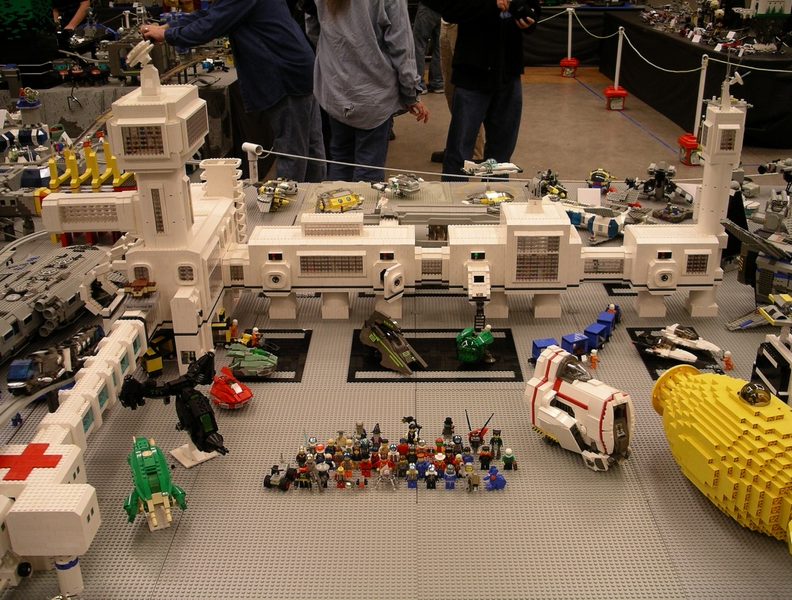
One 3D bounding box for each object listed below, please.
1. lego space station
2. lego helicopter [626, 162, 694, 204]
[{"bbox_3d":[-0.018,-0.266,1.940,1.664,0.688,0.552,0,23,1],"label":"lego space station"},{"bbox_3d":[0.925,-0.410,2.971,0.215,0.107,0.140,7,25,16],"label":"lego helicopter"}]

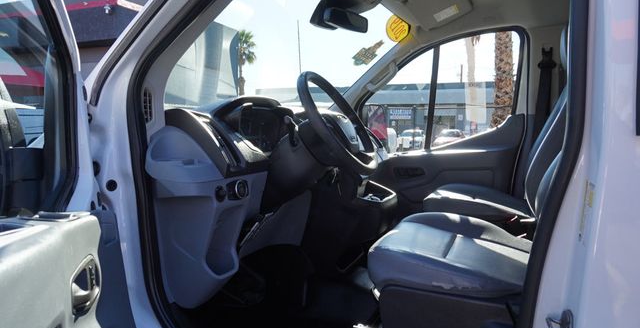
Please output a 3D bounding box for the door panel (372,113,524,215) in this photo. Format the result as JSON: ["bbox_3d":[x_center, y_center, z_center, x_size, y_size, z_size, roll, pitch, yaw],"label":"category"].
[{"bbox_3d":[0.678,0.063,2.505,0.940,0.690,0.120,1,6,23],"label":"door panel"}]

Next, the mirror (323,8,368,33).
[{"bbox_3d":[0.112,-0.594,1.776,0.040,0.065,0.250,6,9,41],"label":"mirror"}]

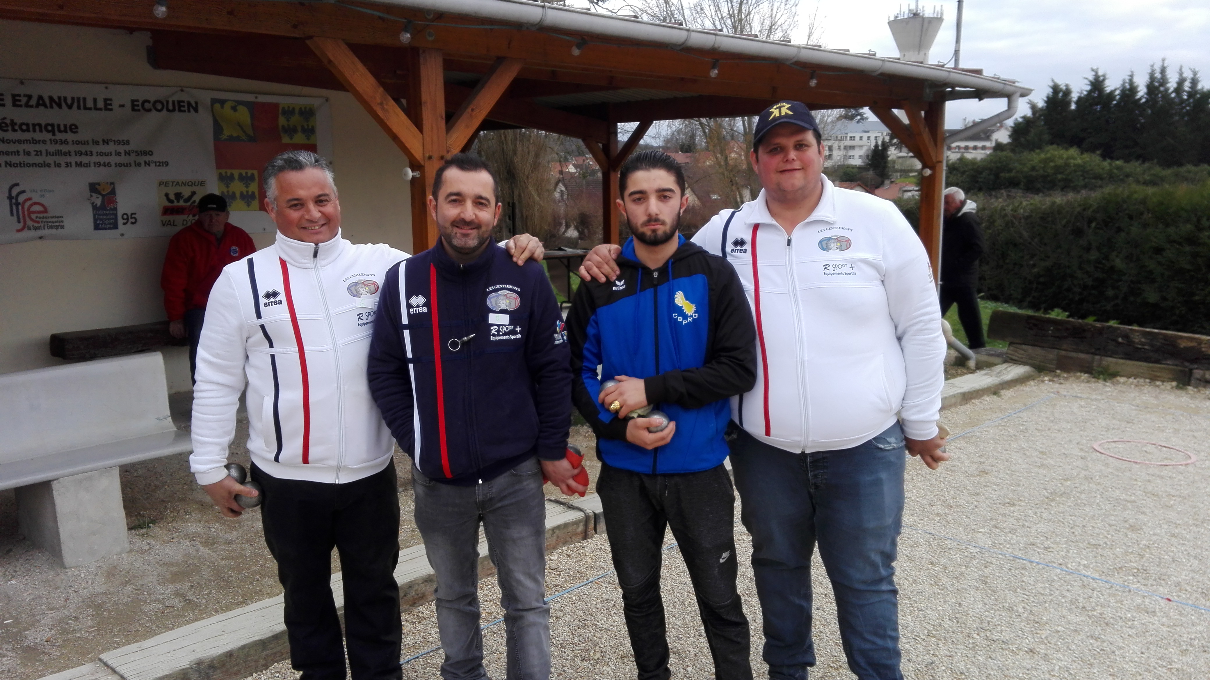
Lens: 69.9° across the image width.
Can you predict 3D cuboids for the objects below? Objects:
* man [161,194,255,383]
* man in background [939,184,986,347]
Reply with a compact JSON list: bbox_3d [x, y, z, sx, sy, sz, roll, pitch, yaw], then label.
[{"bbox_3d":[-2.381,-0.242,5.451,0.640,1.340,0.800,-6,12,-30],"label":"man"},{"bbox_3d":[3.226,-0.601,8.201,0.620,1.690,0.560,-7,12,-31],"label":"man in background"}]

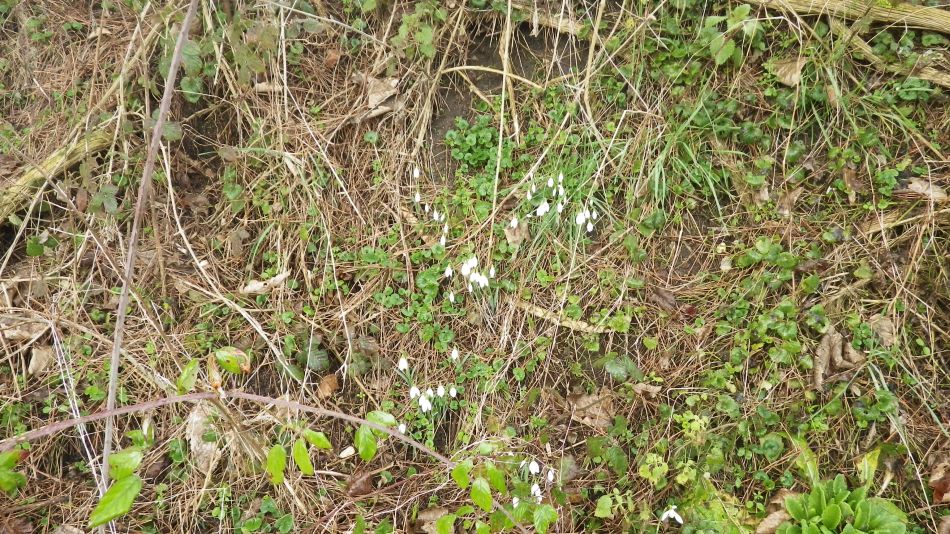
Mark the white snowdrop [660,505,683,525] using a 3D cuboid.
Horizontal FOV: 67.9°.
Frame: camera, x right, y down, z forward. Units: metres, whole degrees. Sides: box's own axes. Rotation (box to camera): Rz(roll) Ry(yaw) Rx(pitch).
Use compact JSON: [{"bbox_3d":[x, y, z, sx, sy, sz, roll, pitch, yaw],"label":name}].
[{"bbox_3d":[0.316,0.397,1.132,0.035,0.030,0.030,0,23,0],"label":"white snowdrop"}]

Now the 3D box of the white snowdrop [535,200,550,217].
[{"bbox_3d":[0.133,-0.115,1.386,0.031,0.030,0.027,0,23,0],"label":"white snowdrop"}]

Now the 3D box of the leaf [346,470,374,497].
[{"bbox_3d":[-0.196,0.366,1.197,0.039,0.020,0.053,37,70,16],"label":"leaf"}]

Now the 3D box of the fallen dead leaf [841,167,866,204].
[{"bbox_3d":[0.756,-0.162,1.404,0.040,0.020,0.090,5,62,3],"label":"fallen dead leaf"}]

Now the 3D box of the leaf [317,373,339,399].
[{"bbox_3d":[-0.267,0.212,1.272,0.034,0.015,0.053,28,68,12],"label":"leaf"}]

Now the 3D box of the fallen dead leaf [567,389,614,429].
[{"bbox_3d":[0.206,0.248,1.250,0.086,0.025,0.079,0,65,0],"label":"fallen dead leaf"}]

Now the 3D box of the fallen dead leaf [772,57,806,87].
[{"bbox_3d":[0.689,-0.428,1.544,0.069,0.020,0.066,25,65,13],"label":"fallen dead leaf"}]

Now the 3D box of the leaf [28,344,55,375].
[{"bbox_3d":[-0.758,0.162,1.234,0.043,0.020,0.052,3,62,2],"label":"leaf"}]

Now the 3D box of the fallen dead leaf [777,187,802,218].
[{"bbox_3d":[0.643,-0.135,1.435,0.041,0.020,0.073,30,68,14],"label":"fallen dead leaf"}]

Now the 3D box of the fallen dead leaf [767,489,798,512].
[{"bbox_3d":[0.491,0.371,1.122,0.053,0.022,0.037,-8,63,-4],"label":"fallen dead leaf"}]

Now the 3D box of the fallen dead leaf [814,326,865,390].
[{"bbox_3d":[0.635,0.161,1.226,0.085,0.035,0.114,12,63,6],"label":"fallen dead leaf"}]

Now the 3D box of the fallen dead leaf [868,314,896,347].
[{"bbox_3d":[0.764,0.116,1.316,0.047,0.020,0.067,-9,65,-4],"label":"fallen dead leaf"}]

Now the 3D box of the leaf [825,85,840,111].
[{"bbox_3d":[0.789,-0.377,1.551,0.029,0.015,0.064,-11,65,-5],"label":"leaf"}]

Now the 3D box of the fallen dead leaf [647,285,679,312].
[{"bbox_3d":[0.343,0.059,1.289,0.059,0.018,0.035,40,69,19],"label":"fallen dead leaf"}]

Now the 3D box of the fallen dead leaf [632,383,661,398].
[{"bbox_3d":[0.294,0.212,1.208,0.048,0.018,0.027,5,62,2],"label":"fallen dead leaf"}]

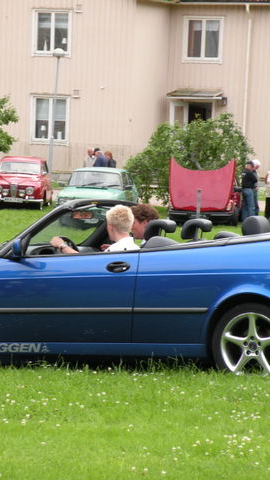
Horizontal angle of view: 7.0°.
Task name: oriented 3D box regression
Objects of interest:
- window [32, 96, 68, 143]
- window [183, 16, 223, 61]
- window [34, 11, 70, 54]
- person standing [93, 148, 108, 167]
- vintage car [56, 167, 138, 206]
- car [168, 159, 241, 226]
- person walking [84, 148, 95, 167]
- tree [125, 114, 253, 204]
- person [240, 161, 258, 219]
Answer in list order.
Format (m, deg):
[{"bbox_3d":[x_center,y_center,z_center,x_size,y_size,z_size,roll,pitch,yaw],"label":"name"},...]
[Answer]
[{"bbox_3d":[-2.646,-3.727,68.500,1.300,1.480,0.150,3,3,21],"label":"window"},{"bbox_3d":[2.256,-6.643,73.000,1.320,1.500,0.150,3,2,16],"label":"window"},{"bbox_3d":[-2.733,-6.807,72.000,1.300,1.450,0.150,3,2,16],"label":"window"},{"bbox_3d":[-0.966,-1.761,62.500,0.400,1.680,0.500,2,2,9],"label":"person standing"},{"bbox_3d":[-0.889,-1.213,56.014,1.660,1.430,4.300,2,2,4],"label":"vintage car"},{"bbox_3d":[2.015,-1.261,56.977,1.690,1.680,4.420,2,2,8],"label":"car"},{"bbox_3d":[-1.274,-1.761,63.035,0.520,1.720,0.380,3,3,30],"label":"person walking"},{"bbox_3d":[1.602,-2.237,63.500,3.700,2.800,3.500,2,2,8],"label":"tree"},{"bbox_3d":[2.992,-1.292,58.000,0.450,1.610,0.450,1,3,-30],"label":"person"}]

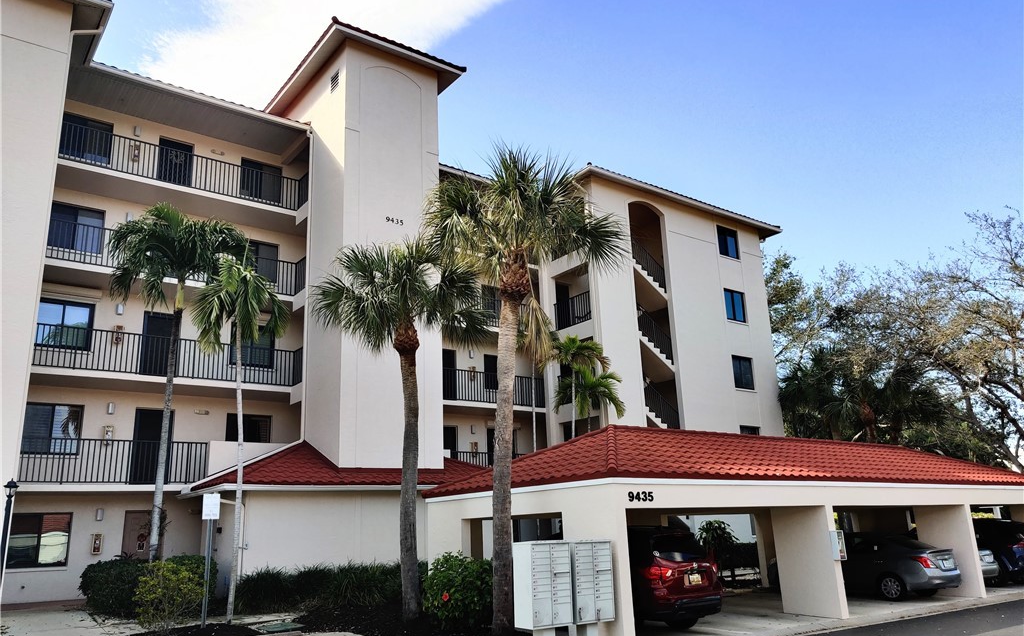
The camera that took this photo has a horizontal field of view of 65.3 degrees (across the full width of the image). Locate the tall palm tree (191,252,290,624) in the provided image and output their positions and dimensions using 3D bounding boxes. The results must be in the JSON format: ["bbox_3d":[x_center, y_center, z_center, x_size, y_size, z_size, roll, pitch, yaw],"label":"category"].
[{"bbox_3d":[-5.266,2.097,15.290,2.000,7.100,2.000,9,-19,-37],"label":"tall palm tree"}]

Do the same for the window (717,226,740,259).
[{"bbox_3d":[8.926,-3.061,33.024,1.272,1.321,0.116,9,-19,-37],"label":"window"}]

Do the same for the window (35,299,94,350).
[{"bbox_3d":[-11.856,0.185,21.154,1.350,1.301,0.116,9,-19,-37],"label":"window"}]

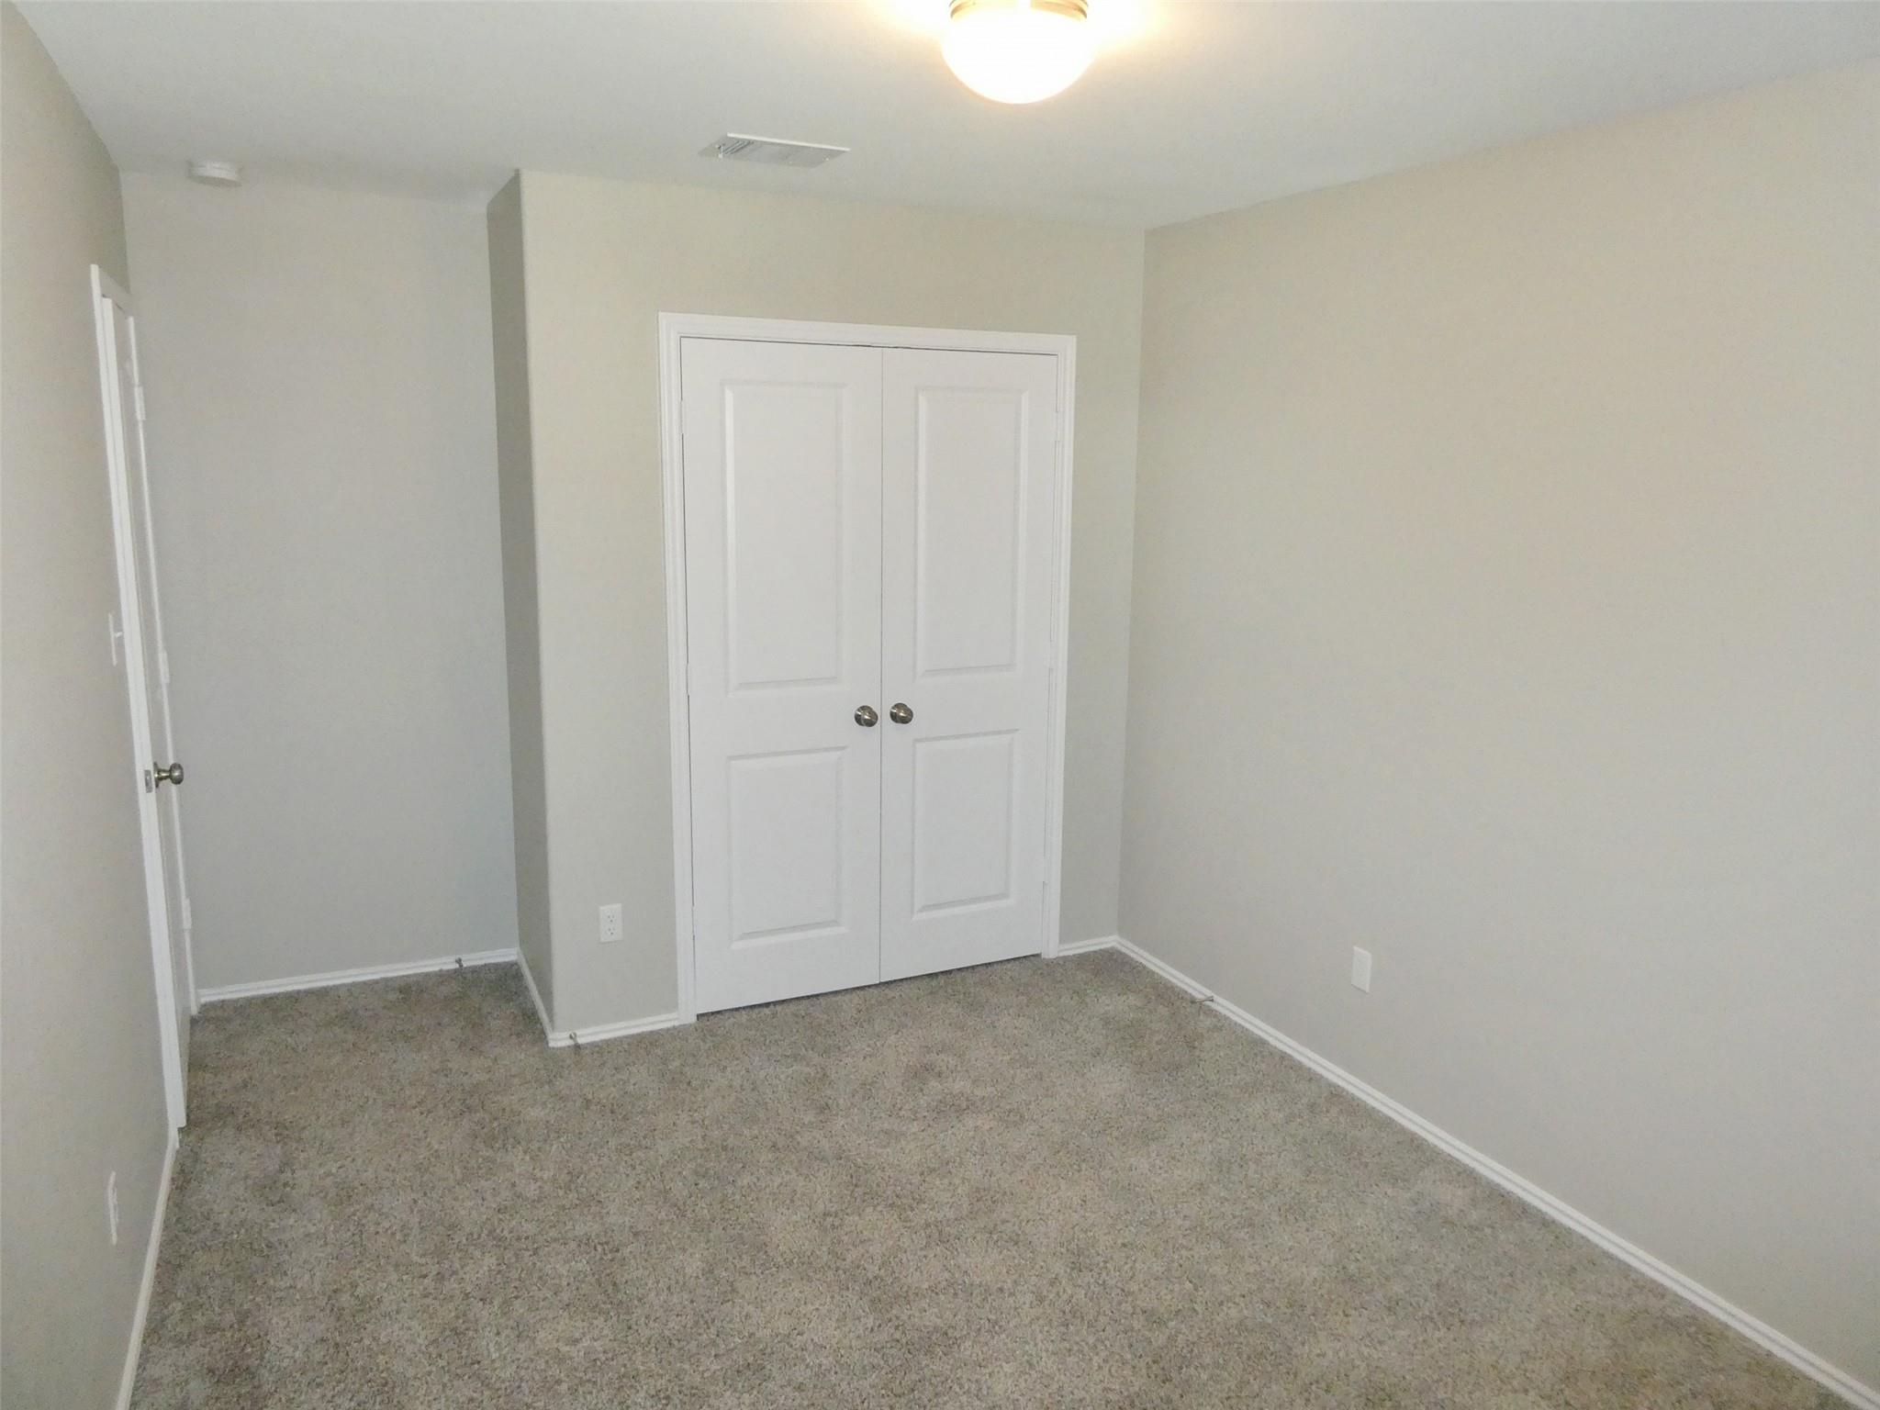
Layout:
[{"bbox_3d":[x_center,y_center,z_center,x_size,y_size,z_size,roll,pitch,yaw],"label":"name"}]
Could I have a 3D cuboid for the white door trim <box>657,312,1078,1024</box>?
[{"bbox_3d":[-0.182,-0.102,4.088,1.350,2.100,0.030,-4,12,-25],"label":"white door trim"}]

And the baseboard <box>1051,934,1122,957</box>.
[{"bbox_3d":[0.522,0.858,4.636,0.260,0.042,0.015,-4,12,-25],"label":"baseboard"}]

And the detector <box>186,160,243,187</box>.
[{"bbox_3d":[-1.967,-1.438,3.535,0.132,0.042,0.132,-4,12,-25],"label":"detector"}]

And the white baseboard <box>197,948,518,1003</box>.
[{"bbox_3d":[-1.875,0.884,4.262,0.960,0.042,0.015,-4,12,-25],"label":"white baseboard"}]

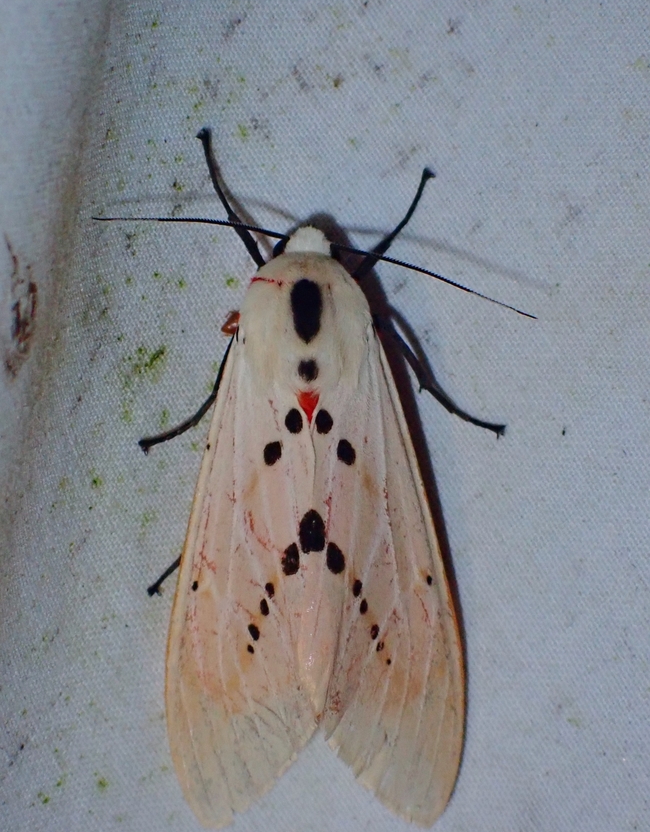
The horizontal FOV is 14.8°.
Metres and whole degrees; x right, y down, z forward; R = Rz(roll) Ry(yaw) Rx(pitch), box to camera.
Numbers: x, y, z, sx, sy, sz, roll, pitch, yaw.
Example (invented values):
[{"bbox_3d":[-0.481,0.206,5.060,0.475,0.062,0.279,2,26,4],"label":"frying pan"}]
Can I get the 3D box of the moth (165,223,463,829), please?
[{"bbox_3d":[-0.001,0.006,0.145,0.017,0.035,0.009,-2,0,0],"label":"moth"}]

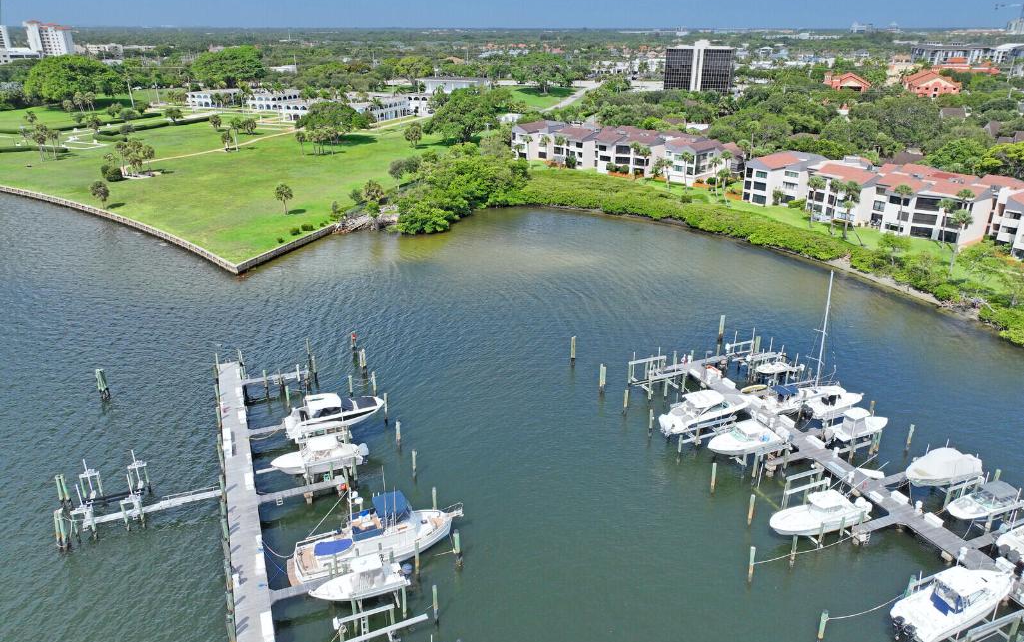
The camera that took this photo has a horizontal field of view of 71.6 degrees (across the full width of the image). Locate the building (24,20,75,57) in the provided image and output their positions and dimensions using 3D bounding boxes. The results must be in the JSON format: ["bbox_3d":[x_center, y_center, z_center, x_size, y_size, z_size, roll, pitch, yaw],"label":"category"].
[{"bbox_3d":[-401.354,-242.436,620.688,31.168,36.700,16.000,0,23,0],"label":"building"}]

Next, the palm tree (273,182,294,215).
[{"bbox_3d":[-46.320,-24.756,145.025,3.755,6.146,3.755,0,23,0],"label":"palm tree"}]

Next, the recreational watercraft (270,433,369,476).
[{"bbox_3d":[-17.692,12.530,64.999,8.400,3.200,2.700,-9,24,-20],"label":"recreational watercraft"}]

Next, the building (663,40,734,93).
[{"bbox_3d":[101.188,-136.393,383.164,34.000,27.500,20.000,8,24,18],"label":"building"}]

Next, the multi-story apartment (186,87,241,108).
[{"bbox_3d":[-150.008,-113.499,361.664,14.500,7.200,23.000,11,25,26],"label":"multi-story apartment"}]

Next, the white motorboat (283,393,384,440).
[{"bbox_3d":[-16.911,8.781,68.112,9.400,3.400,3.100,-7,24,-17],"label":"white motorboat"}]

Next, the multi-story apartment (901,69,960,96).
[{"bbox_3d":[206.552,-117.010,352.615,20.000,13.000,28.000,8,24,18],"label":"multi-story apartment"}]

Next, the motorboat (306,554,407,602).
[{"bbox_3d":[-10.700,18.636,50.351,7.200,3.100,2.450,-9,24,-20],"label":"motorboat"}]

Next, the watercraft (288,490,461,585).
[{"bbox_3d":[-10.070,16.031,53.579,13.200,4.600,4.100,-8,24,-19],"label":"watercraft"}]

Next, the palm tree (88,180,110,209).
[{"bbox_3d":[-86.439,-26.486,149.523,4.083,5.793,4.083,0,23,0],"label":"palm tree"}]

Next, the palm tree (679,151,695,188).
[{"bbox_3d":[40.067,-34.013,162.342,2.835,9.131,2.835,0,23,0],"label":"palm tree"}]

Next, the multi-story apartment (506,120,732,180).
[{"bbox_3d":[29.641,-49.948,204.831,63.000,10.500,18.000,18,29,37],"label":"multi-story apartment"}]

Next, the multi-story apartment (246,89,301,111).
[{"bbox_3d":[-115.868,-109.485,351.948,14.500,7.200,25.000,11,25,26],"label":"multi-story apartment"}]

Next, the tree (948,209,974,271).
[{"bbox_3d":[66.668,-11.497,106.536,3.478,10.506,3.478,0,23,0],"label":"tree"}]

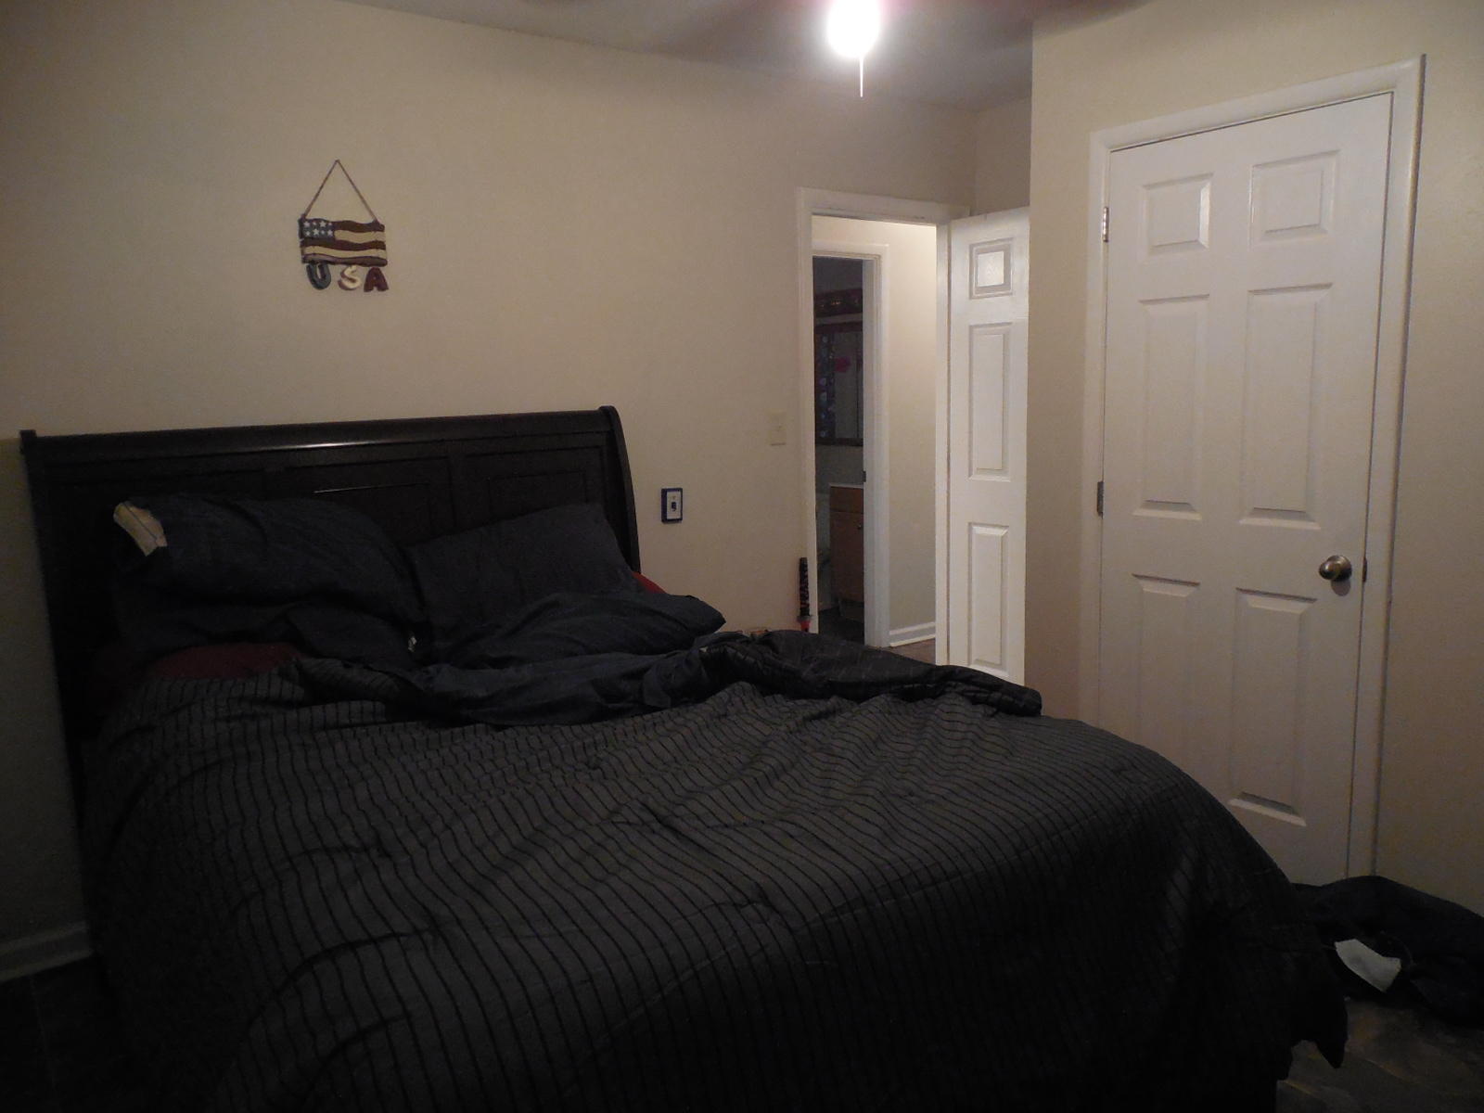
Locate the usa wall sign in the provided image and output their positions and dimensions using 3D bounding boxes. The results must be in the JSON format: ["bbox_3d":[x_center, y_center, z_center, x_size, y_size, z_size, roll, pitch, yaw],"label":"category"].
[{"bbox_3d":[-1.097,-0.903,2.938,0.230,0.350,0.020,-9,11,-36],"label":"usa wall sign"}]

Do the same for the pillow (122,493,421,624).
[{"bbox_3d":[-1.097,-0.009,2.523,0.620,0.170,0.450,-9,33,-36],"label":"pillow"}]

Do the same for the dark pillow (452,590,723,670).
[{"bbox_3d":[-0.360,0.162,2.573,0.620,0.140,0.430,-9,11,-36],"label":"dark pillow"}]

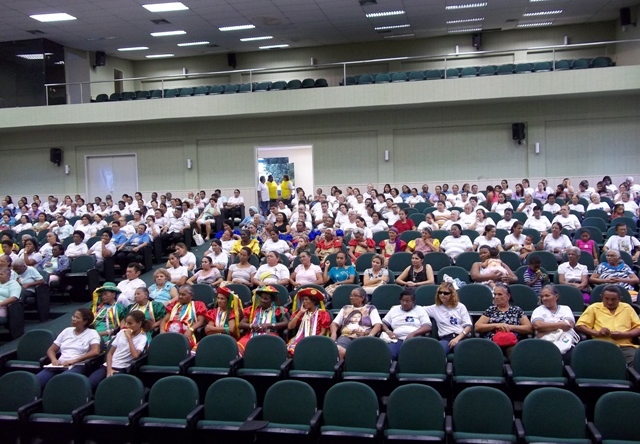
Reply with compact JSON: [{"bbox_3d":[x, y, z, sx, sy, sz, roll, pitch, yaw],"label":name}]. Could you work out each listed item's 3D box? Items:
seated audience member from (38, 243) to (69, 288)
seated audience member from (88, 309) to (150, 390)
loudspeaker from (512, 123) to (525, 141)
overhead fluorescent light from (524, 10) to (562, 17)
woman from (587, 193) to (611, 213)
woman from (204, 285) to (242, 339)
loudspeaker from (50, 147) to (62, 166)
[{"bbox_3d":[-4.774,0.998,10.566,0.500,1.180,0.750,-2,3,-8],"label":"seated audience member"},{"bbox_3d":[-2.196,1.568,6.250,0.500,1.200,0.800,-1,3,17],"label":"seated audience member"},{"bbox_3d":[5.947,-2.707,17.697,0.310,0.500,0.290,1,4,41],"label":"loudspeaker"},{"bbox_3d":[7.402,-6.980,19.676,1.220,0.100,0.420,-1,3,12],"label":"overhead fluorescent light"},{"bbox_3d":[6.473,-0.090,13.621,0.540,1.162,0.780,-1,3,11],"label":"woman"},{"bbox_3d":[-1.193,1.388,7.002,0.500,1.190,0.750,-1,2,21],"label":"woman"},{"bbox_3d":[-9.823,-2.458,22.037,0.360,0.540,0.340,-4,4,-36],"label":"loudspeaker"}]

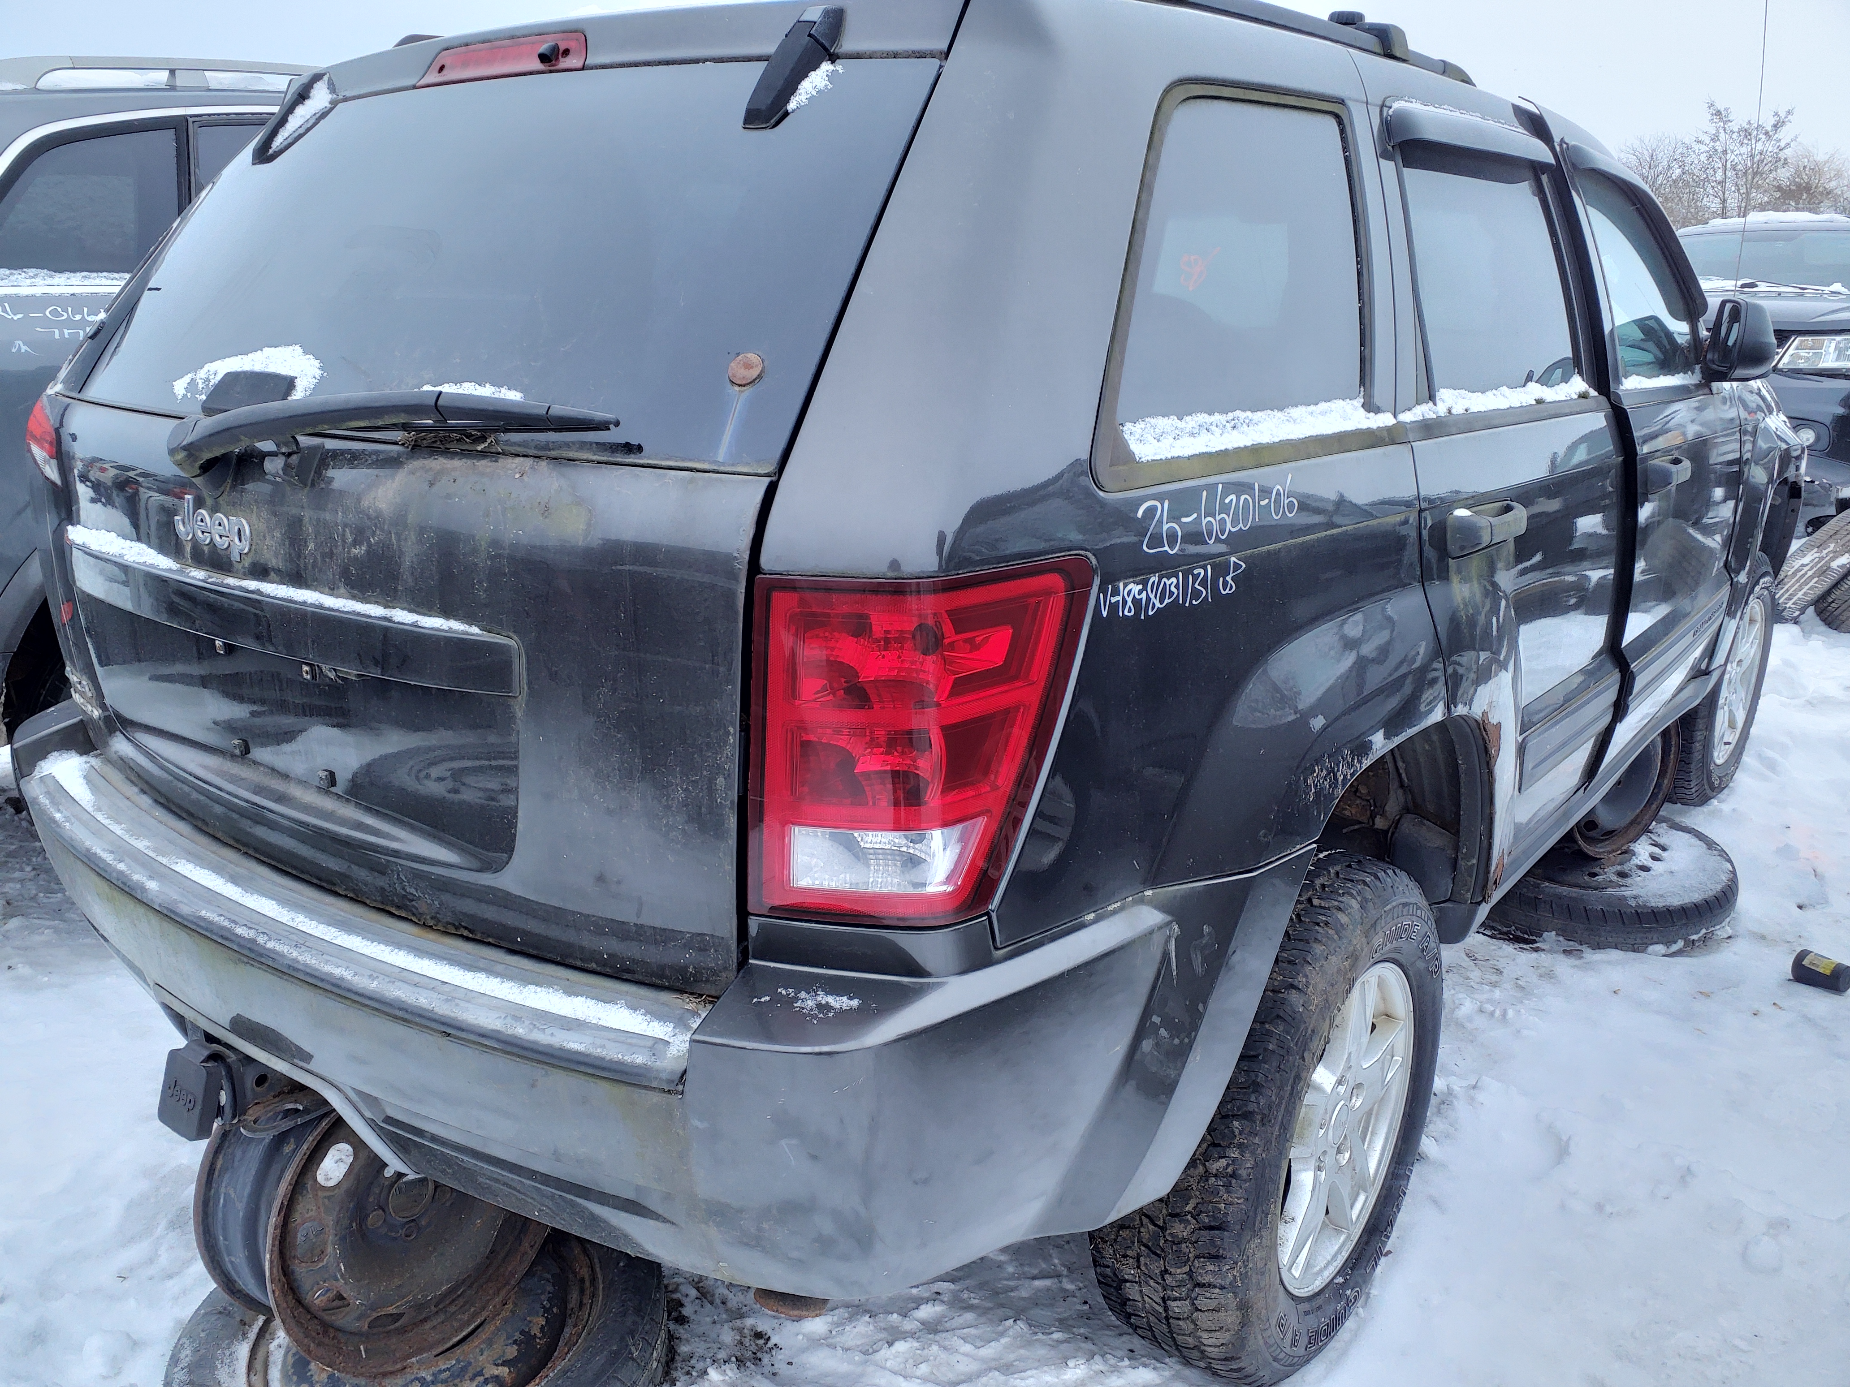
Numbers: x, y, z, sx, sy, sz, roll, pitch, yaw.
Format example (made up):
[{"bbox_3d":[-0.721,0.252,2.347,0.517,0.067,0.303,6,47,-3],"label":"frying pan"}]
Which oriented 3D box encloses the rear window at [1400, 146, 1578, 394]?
[{"bbox_3d":[0.826,-0.605,2.001,0.030,0.360,0.650,-8,8,41],"label":"rear window"}]

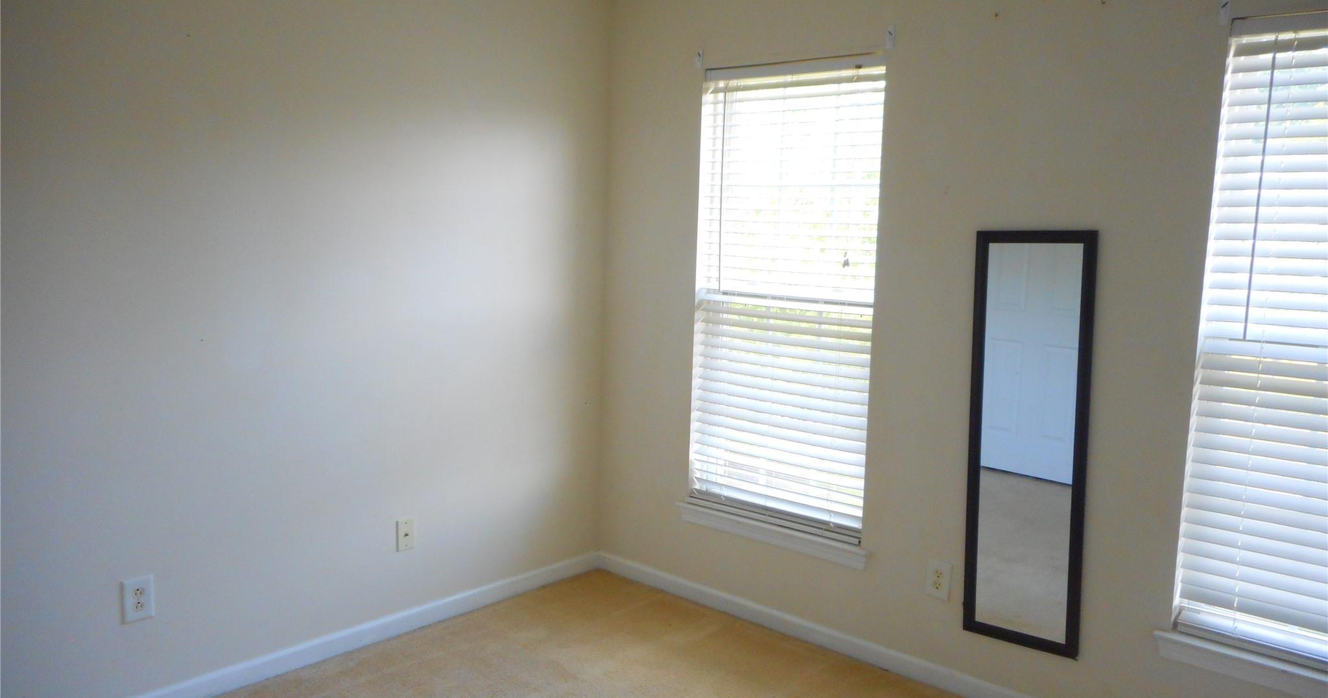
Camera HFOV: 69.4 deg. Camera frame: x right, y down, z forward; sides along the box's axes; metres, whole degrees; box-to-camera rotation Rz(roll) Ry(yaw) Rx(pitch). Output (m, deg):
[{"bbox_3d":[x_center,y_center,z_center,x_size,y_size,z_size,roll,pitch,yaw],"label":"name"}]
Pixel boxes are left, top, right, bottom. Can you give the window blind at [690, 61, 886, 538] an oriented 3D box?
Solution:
[{"bbox_3d":[0.432,-0.178,3.493,0.760,1.668,0.060,8,9,41],"label":"window blind"}]

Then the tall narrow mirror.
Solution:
[{"bbox_3d":[1.096,0.279,2.897,0.354,1.263,0.022,5,7,41],"label":"tall narrow mirror"}]

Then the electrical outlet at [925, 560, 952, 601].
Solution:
[{"bbox_3d":[0.891,0.754,3.126,0.079,0.124,0.012,8,9,41],"label":"electrical outlet"}]

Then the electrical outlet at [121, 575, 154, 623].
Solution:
[{"bbox_3d":[-1.492,0.714,2.728,0.012,0.124,0.079,8,9,41],"label":"electrical outlet"}]

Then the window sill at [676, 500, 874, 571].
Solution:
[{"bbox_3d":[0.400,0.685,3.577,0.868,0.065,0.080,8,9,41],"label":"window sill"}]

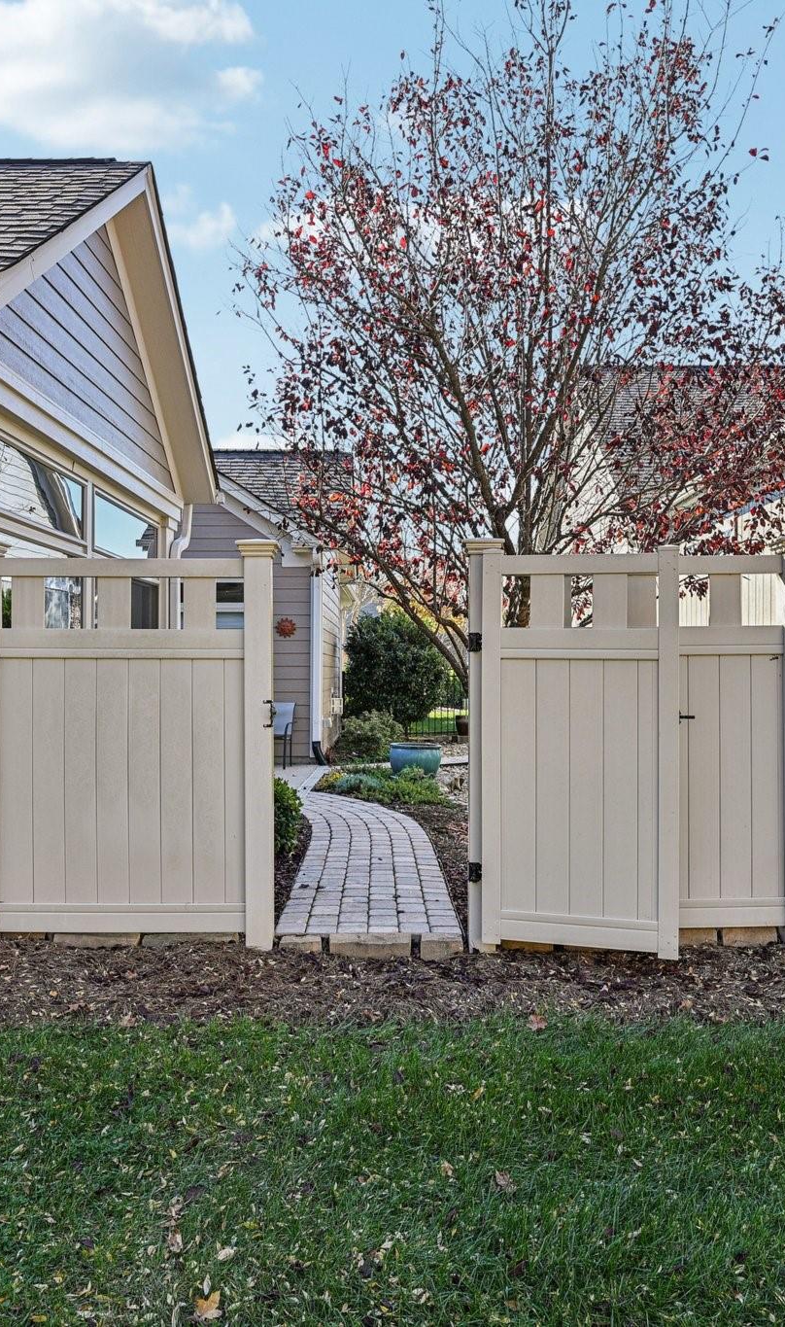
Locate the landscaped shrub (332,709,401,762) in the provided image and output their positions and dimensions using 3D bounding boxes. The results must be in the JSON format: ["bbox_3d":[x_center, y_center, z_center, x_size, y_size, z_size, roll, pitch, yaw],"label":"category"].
[{"bbox_3d":[-0.374,1.010,14.500,1.000,0.760,0.950,0,0,1],"label":"landscaped shrub"}]

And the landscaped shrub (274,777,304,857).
[{"bbox_3d":[-0.950,1.040,7.200,0.680,0.600,0.680,0,0,1],"label":"landscaped shrub"}]

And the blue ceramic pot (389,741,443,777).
[{"bbox_3d":[0.279,1.165,11.900,0.610,0.400,0.610,0,0,0],"label":"blue ceramic pot"}]

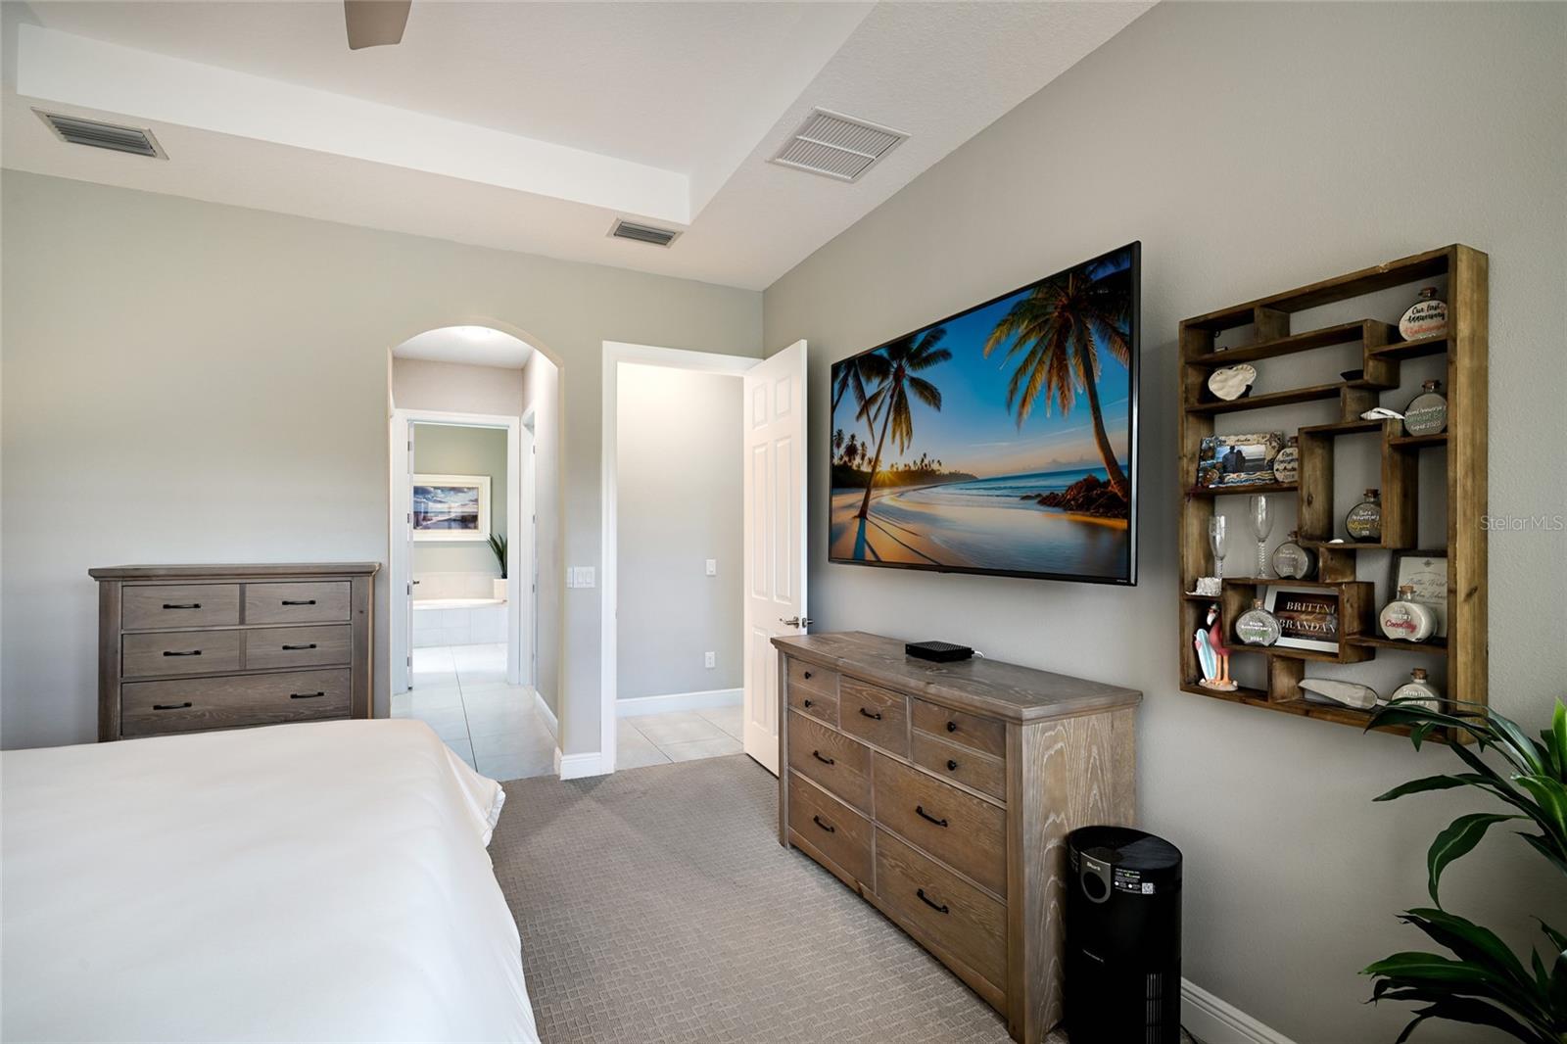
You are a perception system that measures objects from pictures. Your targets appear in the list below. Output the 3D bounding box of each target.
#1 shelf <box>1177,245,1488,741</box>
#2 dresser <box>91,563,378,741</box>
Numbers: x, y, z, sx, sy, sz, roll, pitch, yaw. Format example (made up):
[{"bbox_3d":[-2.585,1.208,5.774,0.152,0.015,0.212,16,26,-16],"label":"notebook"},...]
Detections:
[{"bbox_3d":[1.272,-0.053,1.672,0.123,0.991,0.584,0,-1,-26],"label":"shelf"},{"bbox_3d":[-2.426,0.843,3.183,0.975,1.278,0.475,0,-1,-26],"label":"dresser"}]

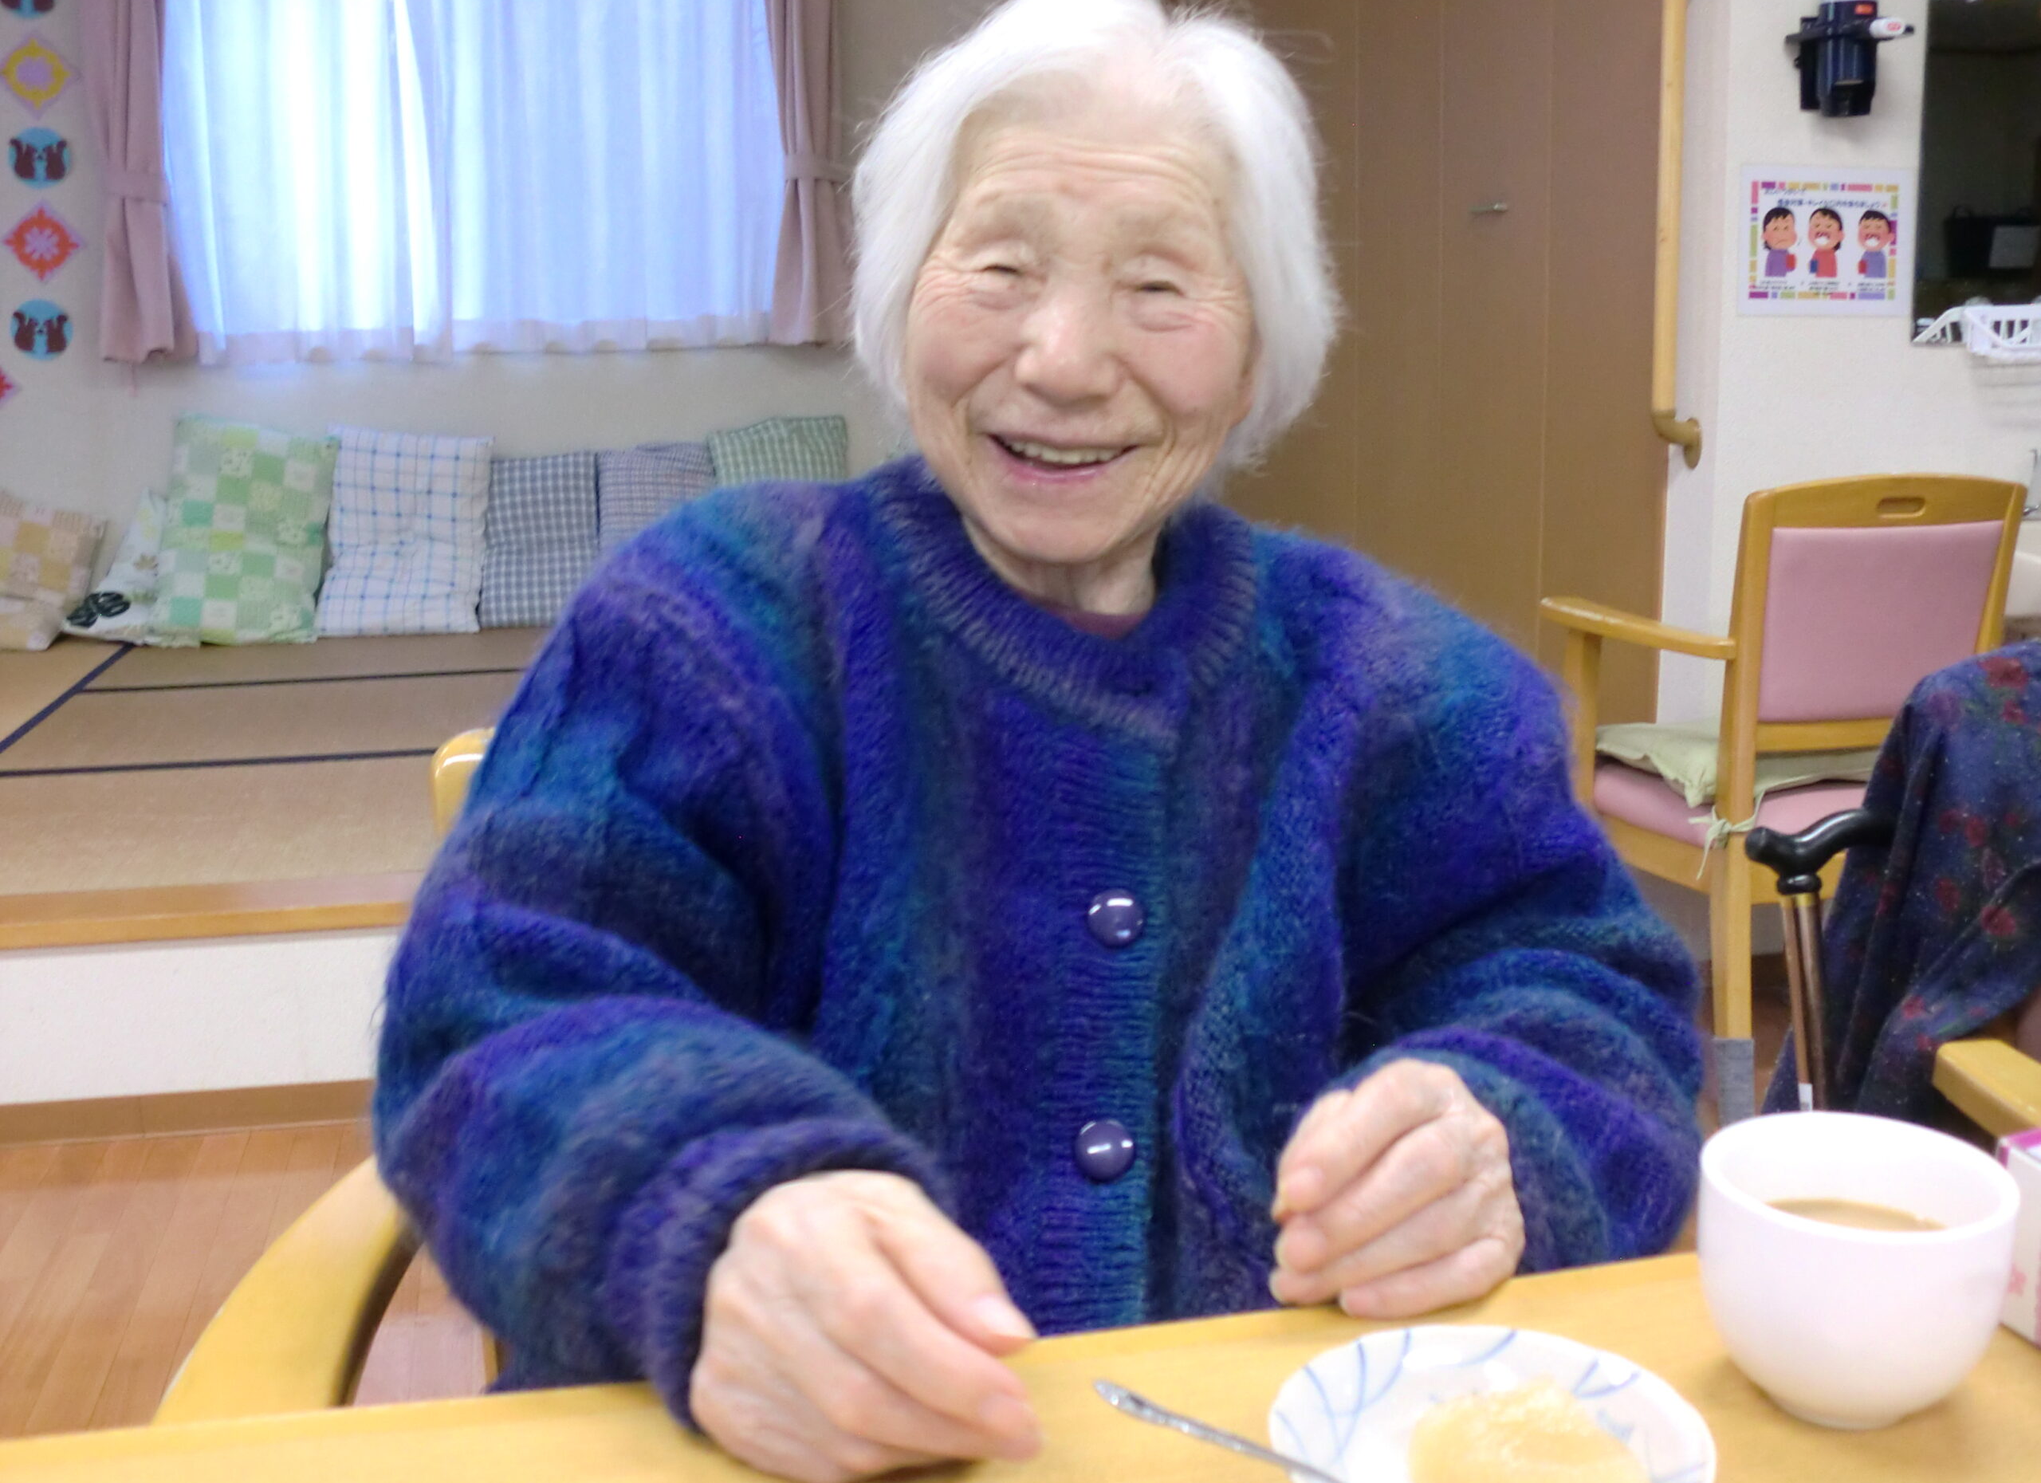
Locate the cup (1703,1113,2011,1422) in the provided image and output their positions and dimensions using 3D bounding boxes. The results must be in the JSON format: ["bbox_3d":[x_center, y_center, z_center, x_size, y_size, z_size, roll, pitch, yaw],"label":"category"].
[{"bbox_3d":[0.270,0.177,0.675,0.103,0.080,0.103,0,12,0],"label":"cup"}]

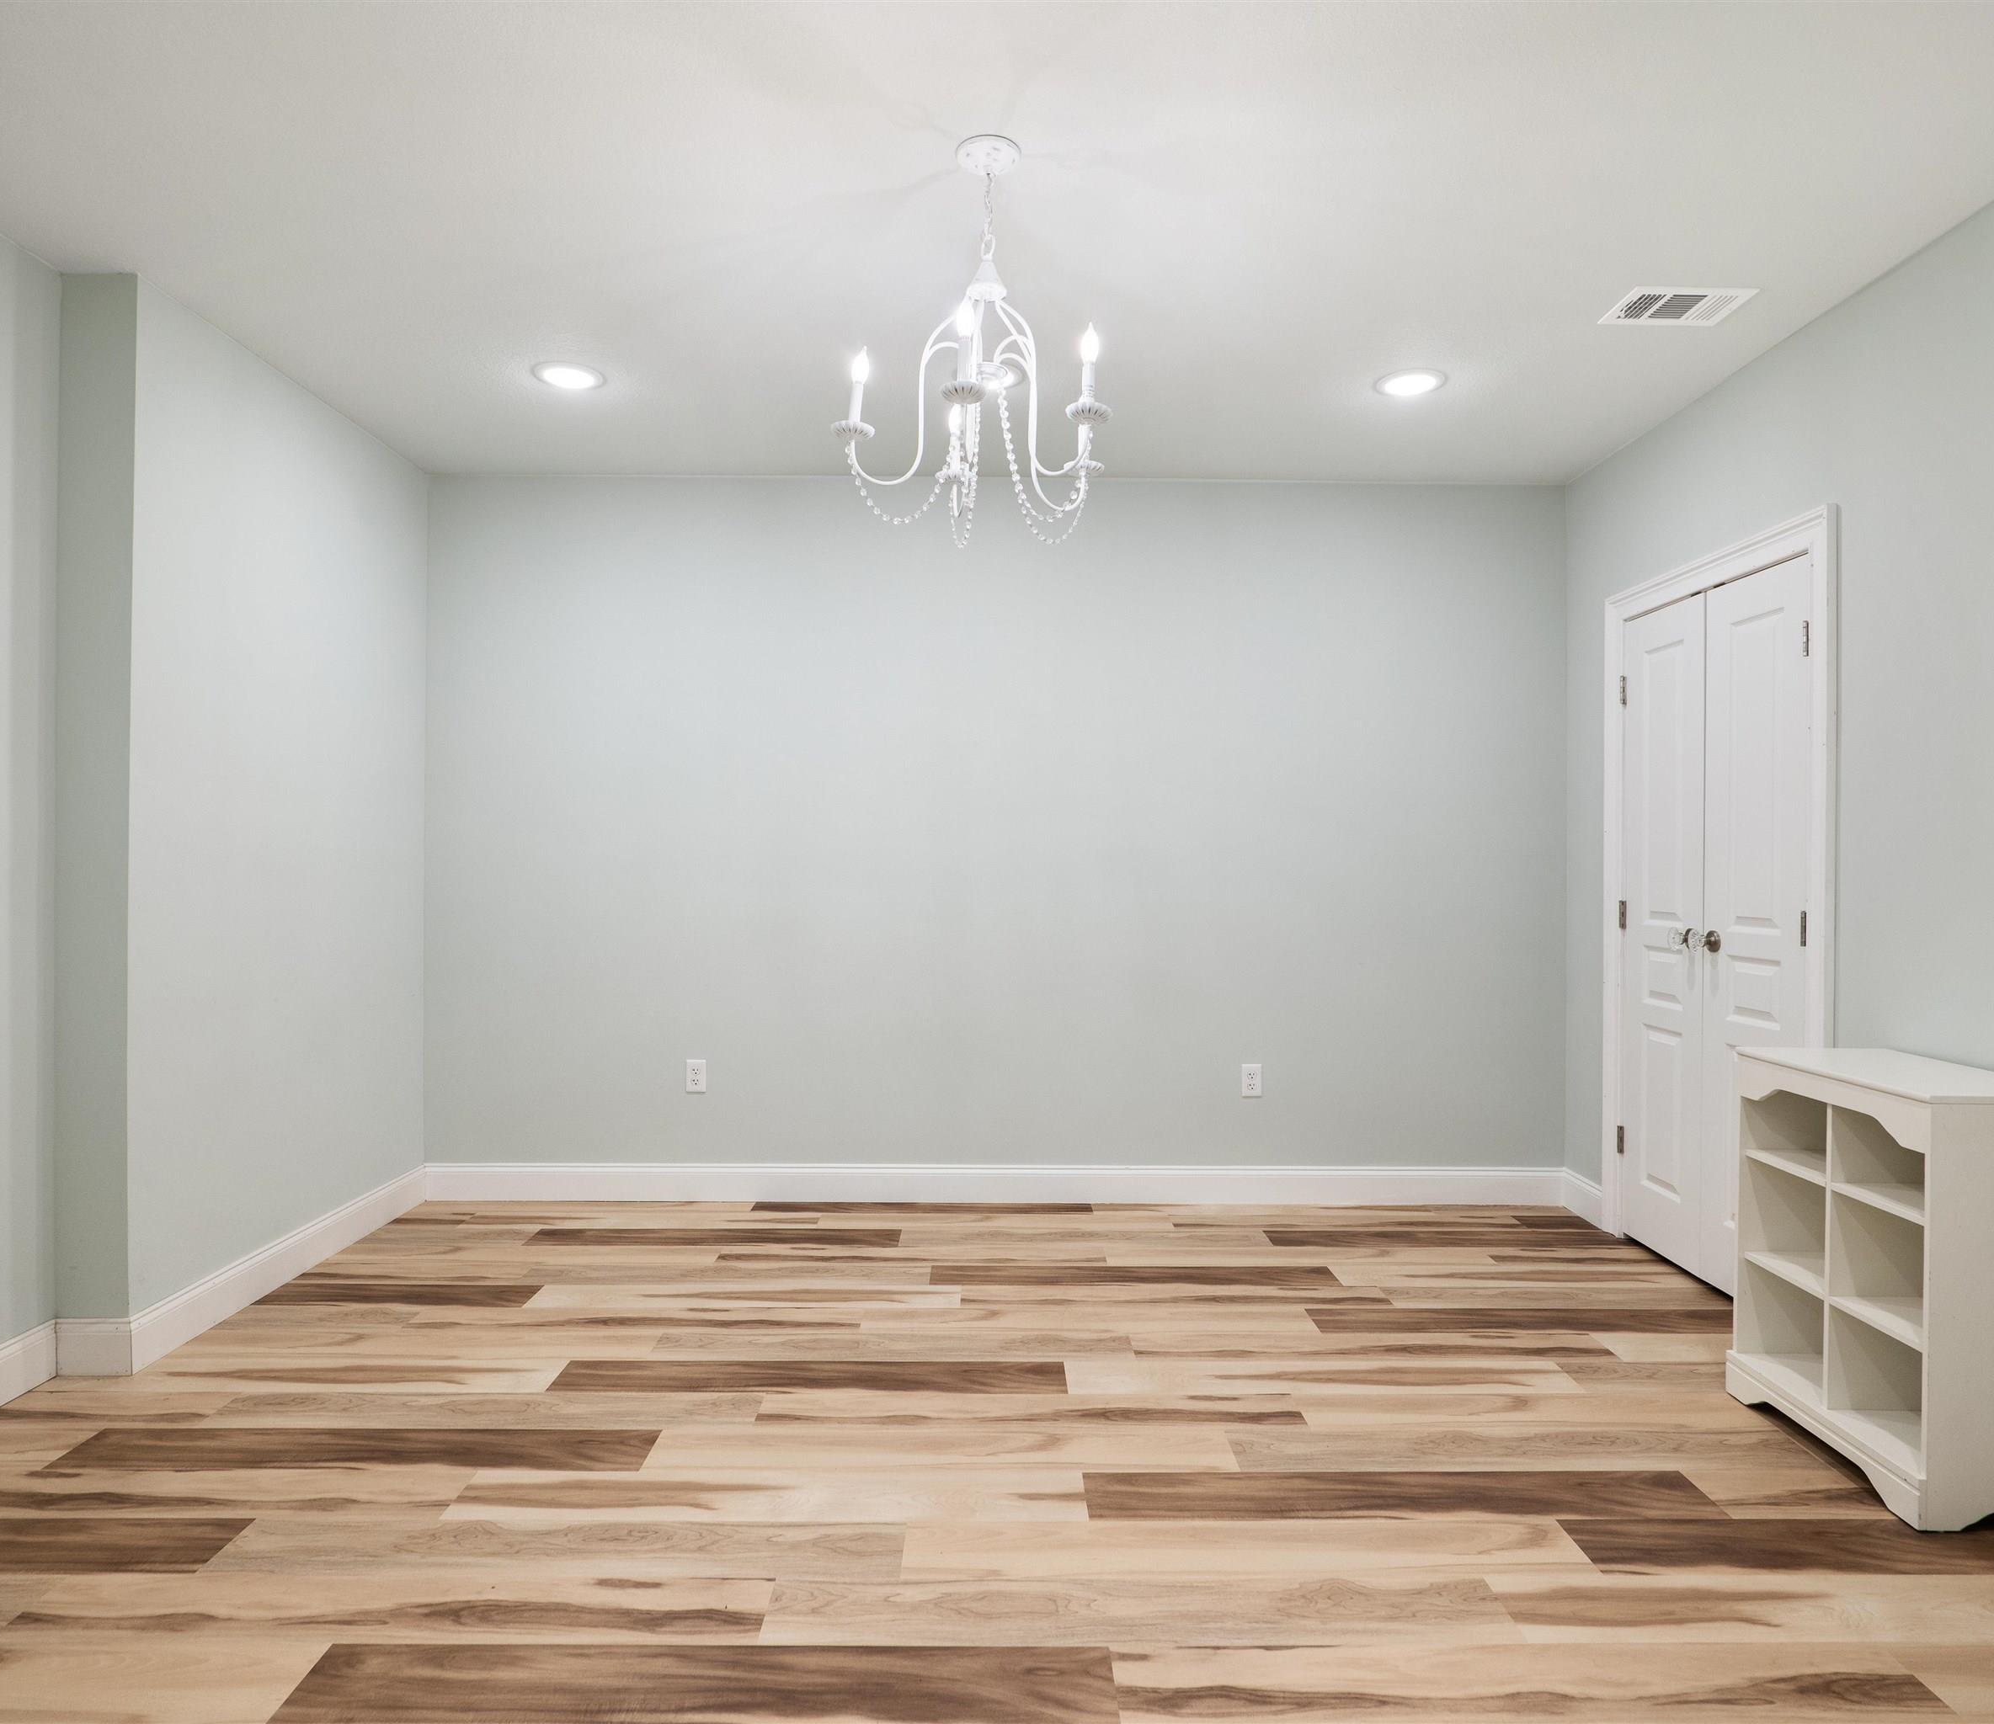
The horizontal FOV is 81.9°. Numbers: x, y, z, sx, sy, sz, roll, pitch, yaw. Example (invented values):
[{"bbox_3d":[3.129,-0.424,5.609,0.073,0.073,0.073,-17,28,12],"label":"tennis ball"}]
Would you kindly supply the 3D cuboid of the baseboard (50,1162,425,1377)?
[{"bbox_3d":[-2.145,1.156,3.432,0.187,0.131,1.417,0,0,0],"label":"baseboard"}]

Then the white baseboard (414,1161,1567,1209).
[{"bbox_3d":[-0.002,1.168,4.158,4.108,0.131,0.014,0,0,0],"label":"white baseboard"}]

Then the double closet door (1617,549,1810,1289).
[{"bbox_3d":[2.087,0.213,3.355,0.042,2.005,0.846,0,0,0],"label":"double closet door"}]

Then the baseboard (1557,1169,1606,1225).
[{"bbox_3d":[2.060,1.176,4.030,0.014,0.131,0.292,0,0,0],"label":"baseboard"}]

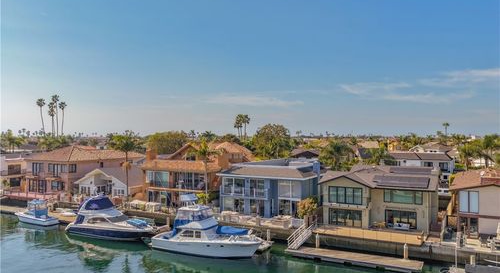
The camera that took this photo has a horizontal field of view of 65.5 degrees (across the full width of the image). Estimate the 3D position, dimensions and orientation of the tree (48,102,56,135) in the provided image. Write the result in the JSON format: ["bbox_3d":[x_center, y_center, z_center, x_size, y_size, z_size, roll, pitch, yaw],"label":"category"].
[{"bbox_3d":[-75.199,-0.878,148.000,3.200,23.755,3.200,0,0,0],"label":"tree"}]

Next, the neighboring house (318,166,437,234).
[{"bbox_3d":[20.974,8.550,61.361,14.700,7.700,19.000,0,0,26],"label":"neighboring house"}]

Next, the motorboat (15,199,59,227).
[{"bbox_3d":[-35.885,12.550,65.348,8.000,3.700,2.800,0,0,26],"label":"motorboat"}]

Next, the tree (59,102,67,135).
[{"bbox_3d":[-71.201,-0.973,148.000,3.400,23.946,3.400,0,0,0],"label":"tree"}]

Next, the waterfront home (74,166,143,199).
[{"bbox_3d":[-28.075,9.600,86.511,13.200,5.600,12.500,0,0,26],"label":"waterfront home"}]

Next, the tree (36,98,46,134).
[{"bbox_3d":[-79.197,-1.639,148.000,3.800,25.278,3.800,0,0,0],"label":"tree"}]

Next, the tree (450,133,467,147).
[{"bbox_3d":[80.461,4.921,150.000,5.200,12.158,5.200,0,0,0],"label":"tree"}]

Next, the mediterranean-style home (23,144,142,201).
[{"bbox_3d":[-35.496,6.700,85.928,13.200,8.600,20.000,0,0,28],"label":"mediterranean-style home"}]

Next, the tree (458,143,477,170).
[{"bbox_3d":[58.889,6.310,105.000,5.000,9.379,5.000,0,0,0],"label":"tree"}]

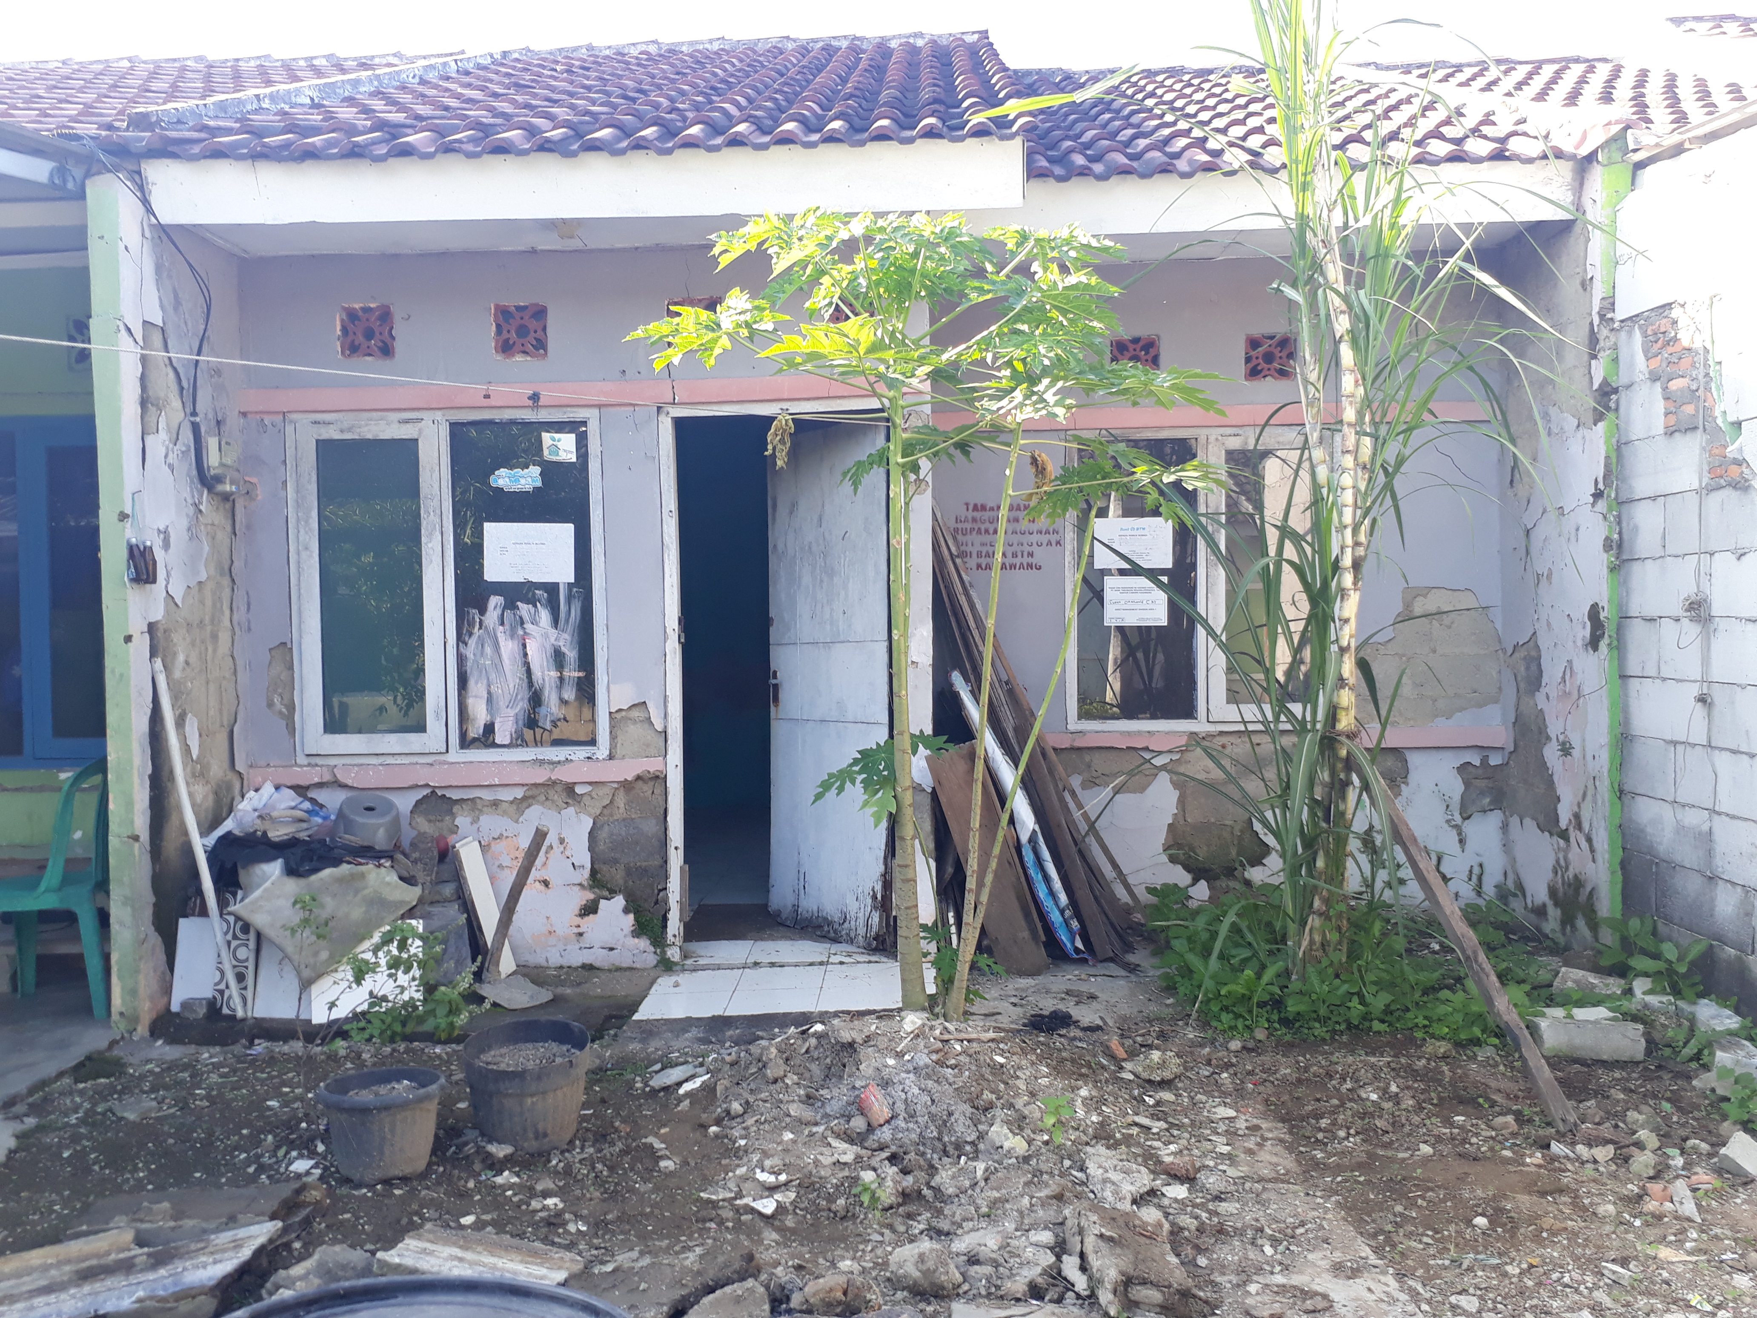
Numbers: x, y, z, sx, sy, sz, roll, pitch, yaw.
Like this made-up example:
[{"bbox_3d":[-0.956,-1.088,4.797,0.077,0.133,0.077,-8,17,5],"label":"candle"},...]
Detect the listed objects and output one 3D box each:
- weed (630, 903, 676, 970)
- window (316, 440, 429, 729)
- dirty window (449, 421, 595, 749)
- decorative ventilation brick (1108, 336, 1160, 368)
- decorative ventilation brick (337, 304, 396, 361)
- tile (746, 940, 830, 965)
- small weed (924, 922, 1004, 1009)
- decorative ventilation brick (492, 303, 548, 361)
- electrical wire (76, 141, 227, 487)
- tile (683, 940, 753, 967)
[{"bbox_3d":[-0.827,1.024,5.035,0.171,0.252,0.100,-1,1,0],"label":"weed"},{"bbox_3d":[-1.865,-0.263,5.042,0.381,1.085,0.050,-1,1,0],"label":"window"},{"bbox_3d":[-1.307,-0.272,5.076,0.504,1.199,0.050,-1,1,0],"label":"dirty window"},{"bbox_3d":[1.083,-1.258,5.812,0.200,0.200,0.090,-1,2,0],"label":"decorative ventilation brick"},{"bbox_3d":[-1.877,-1.205,5.082,0.200,0.200,0.090,-1,2,0],"label":"decorative ventilation brick"},{"bbox_3d":[-0.334,1.111,5.167,0.300,0.010,0.300,-1,2,0],"label":"tile"},{"bbox_3d":[0.284,1.014,4.540,0.250,0.270,0.220,-1,2,0],"label":"small weed"},{"bbox_3d":[-1.317,-1.205,5.082,0.200,0.200,0.090,-1,2,0],"label":"decorative ventilation brick"},{"bbox_3d":[-2.442,-1.111,4.577,0.180,1.020,0.640,-1,1,0],"label":"electrical wire"},{"bbox_3d":[-0.616,1.117,5.168,0.275,0.010,0.300,-1,2,0],"label":"tile"}]

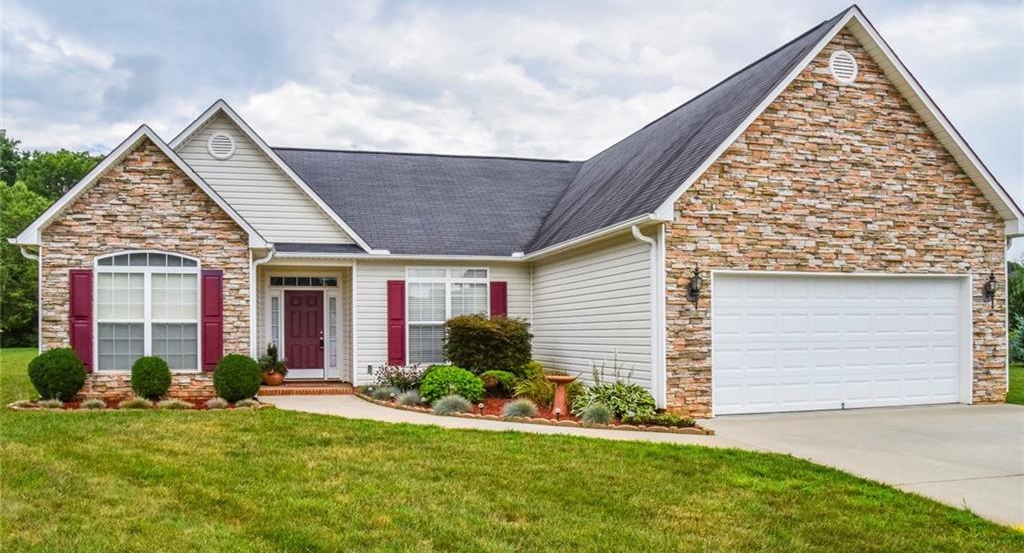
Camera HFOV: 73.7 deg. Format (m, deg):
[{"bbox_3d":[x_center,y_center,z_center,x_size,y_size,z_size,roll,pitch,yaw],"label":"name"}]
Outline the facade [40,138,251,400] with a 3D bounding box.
[{"bbox_3d":[-6.564,-0.131,12.393,3.500,4.730,0.300,0,-2,-9],"label":"facade"}]

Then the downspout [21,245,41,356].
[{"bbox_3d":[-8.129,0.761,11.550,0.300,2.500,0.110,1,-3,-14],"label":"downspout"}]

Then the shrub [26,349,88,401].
[{"bbox_3d":[-7.290,1.580,10.950,0.820,0.860,0.820,1,-3,-14],"label":"shrub"}]

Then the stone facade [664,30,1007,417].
[{"bbox_3d":[5.576,-0.946,11.445,6.850,6.270,0.300,0,-2,-16],"label":"stone facade"}]

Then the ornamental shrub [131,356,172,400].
[{"bbox_3d":[-6.257,1.767,11.850,0.710,0.780,0.710,0,-2,-9],"label":"ornamental shrub"}]

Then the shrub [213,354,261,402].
[{"bbox_3d":[-4.664,1.742,11.600,0.780,0.820,0.780,1,-3,-14],"label":"shrub"}]

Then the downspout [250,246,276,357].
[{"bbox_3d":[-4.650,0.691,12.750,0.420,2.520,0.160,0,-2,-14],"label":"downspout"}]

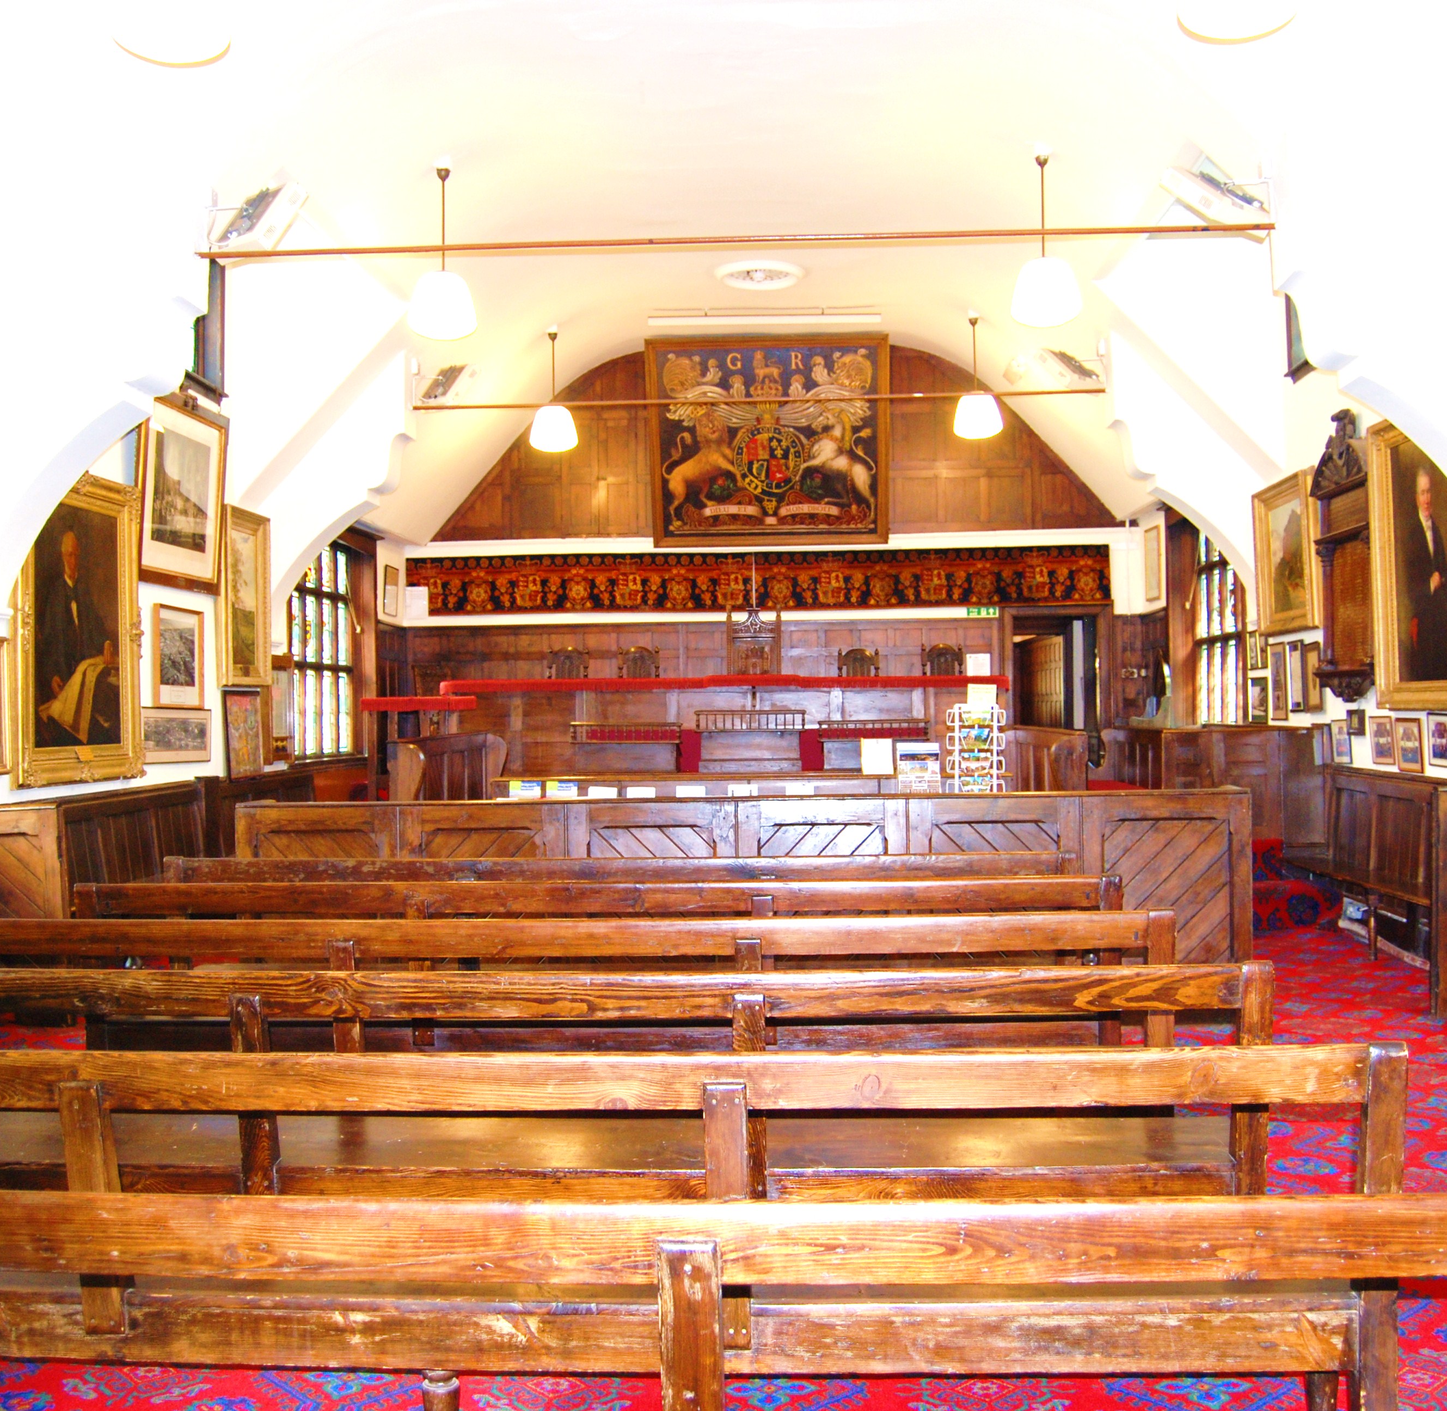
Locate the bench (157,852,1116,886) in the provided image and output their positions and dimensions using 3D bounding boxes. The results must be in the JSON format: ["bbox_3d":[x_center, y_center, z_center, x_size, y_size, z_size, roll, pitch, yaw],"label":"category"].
[{"bbox_3d":[-0.406,1.017,6.348,3.547,0.885,0.550,-1,1,3],"label":"bench"}]

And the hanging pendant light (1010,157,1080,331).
[{"bbox_3d":[1.877,-2.719,9.191,0.426,1.000,0.426,-1,1,3],"label":"hanging pendant light"}]

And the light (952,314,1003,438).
[{"bbox_3d":[2.095,-2.726,13.020,0.433,1.017,0.433,-1,1,3],"label":"light"}]

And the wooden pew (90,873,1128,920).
[{"bbox_3d":[-0.431,1.026,5.550,3.547,0.886,0.550,-1,1,3],"label":"wooden pew"}]

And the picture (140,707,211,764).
[{"bbox_3d":[-3.211,0.176,9.255,0.030,0.314,1.000,-1,1,3],"label":"picture"}]

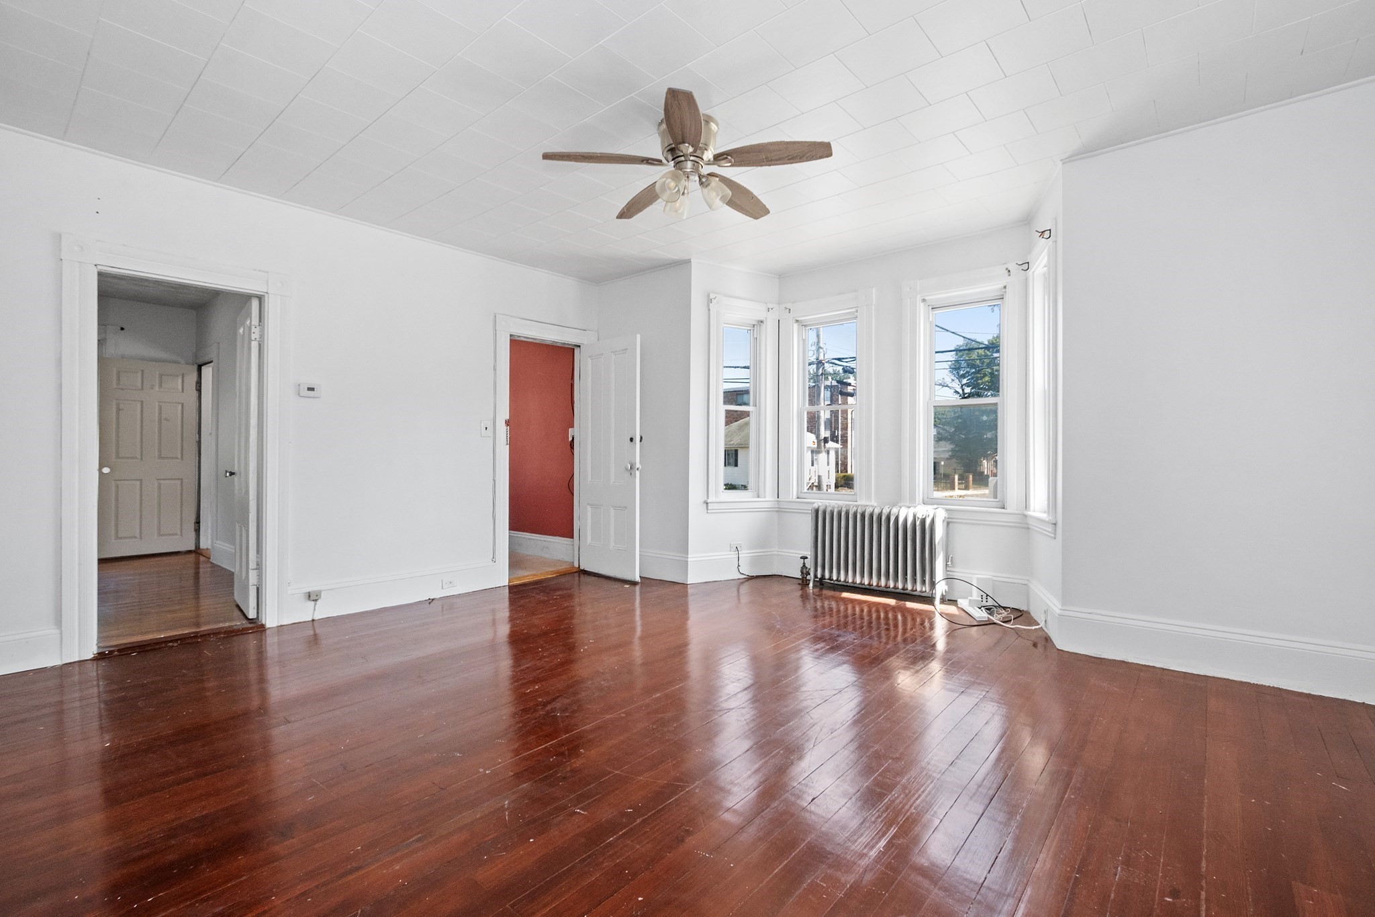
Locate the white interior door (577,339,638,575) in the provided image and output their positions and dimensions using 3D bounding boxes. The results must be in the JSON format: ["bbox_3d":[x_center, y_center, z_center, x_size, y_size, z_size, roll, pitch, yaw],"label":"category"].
[{"bbox_3d":[-0.690,0.000,5.060,0.710,2.070,0.040,0,0,37],"label":"white interior door"}]

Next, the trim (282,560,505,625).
[{"bbox_3d":[-2.037,0.942,4.163,0.025,0.210,1.500,0,0,44],"label":"trim"}]

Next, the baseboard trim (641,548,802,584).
[{"bbox_3d":[0.300,0.927,4.943,1.410,0.235,0.300,0,0,-6],"label":"baseboard trim"}]

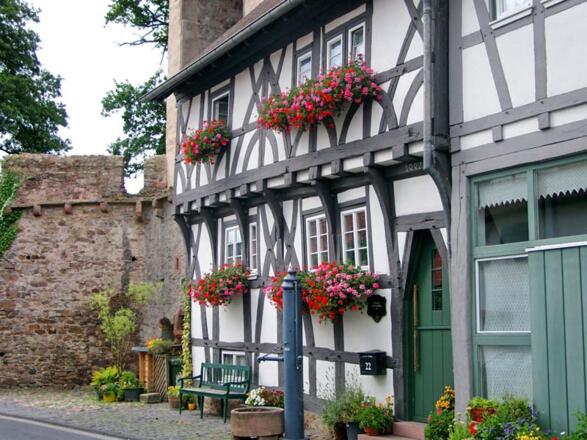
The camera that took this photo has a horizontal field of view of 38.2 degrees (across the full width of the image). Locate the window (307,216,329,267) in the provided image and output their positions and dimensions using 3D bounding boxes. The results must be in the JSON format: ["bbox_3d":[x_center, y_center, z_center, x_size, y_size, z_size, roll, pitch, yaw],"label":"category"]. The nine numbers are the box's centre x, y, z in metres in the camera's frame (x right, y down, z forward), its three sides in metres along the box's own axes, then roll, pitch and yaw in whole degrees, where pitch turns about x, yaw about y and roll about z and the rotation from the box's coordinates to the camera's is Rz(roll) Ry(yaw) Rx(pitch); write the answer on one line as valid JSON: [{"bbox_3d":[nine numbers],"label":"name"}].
[{"bbox_3d":[0.408,0.337,12.402,0.100,0.789,0.595,4,-8,-31],"label":"window"}]

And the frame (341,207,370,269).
[{"bbox_3d":[0.884,0.286,11.611,0.100,0.858,0.608,4,-8,-31],"label":"frame"}]

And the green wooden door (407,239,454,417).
[{"bbox_3d":[1.694,1.332,10.406,0.090,2.250,0.860,4,-8,-31],"label":"green wooden door"}]

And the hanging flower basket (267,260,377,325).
[{"bbox_3d":[0.321,1.036,11.858,0.480,0.640,2.552,4,-8,-31],"label":"hanging flower basket"}]

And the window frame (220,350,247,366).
[{"bbox_3d":[-0.977,2.473,14.468,0.100,0.428,0.935,4,-8,-31],"label":"window frame"}]

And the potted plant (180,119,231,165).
[{"bbox_3d":[-1.534,-1.361,14.694,0.420,0.560,1.100,4,-8,-31],"label":"potted plant"}]

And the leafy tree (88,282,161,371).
[{"bbox_3d":[-3.489,2.395,17.500,1.200,2.150,1.350,4,-8,-31],"label":"leafy tree"}]

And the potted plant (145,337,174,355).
[{"bbox_3d":[-2.787,2.620,17.700,0.564,0.376,0.420,0,-7,0],"label":"potted plant"}]

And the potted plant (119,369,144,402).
[{"bbox_3d":[-3.269,3.339,17.000,0.420,0.600,0.450,4,-8,-31],"label":"potted plant"}]

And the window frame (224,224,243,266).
[{"bbox_3d":[-0.980,0.500,14.709,0.100,0.760,0.674,4,-8,-31],"label":"window frame"}]

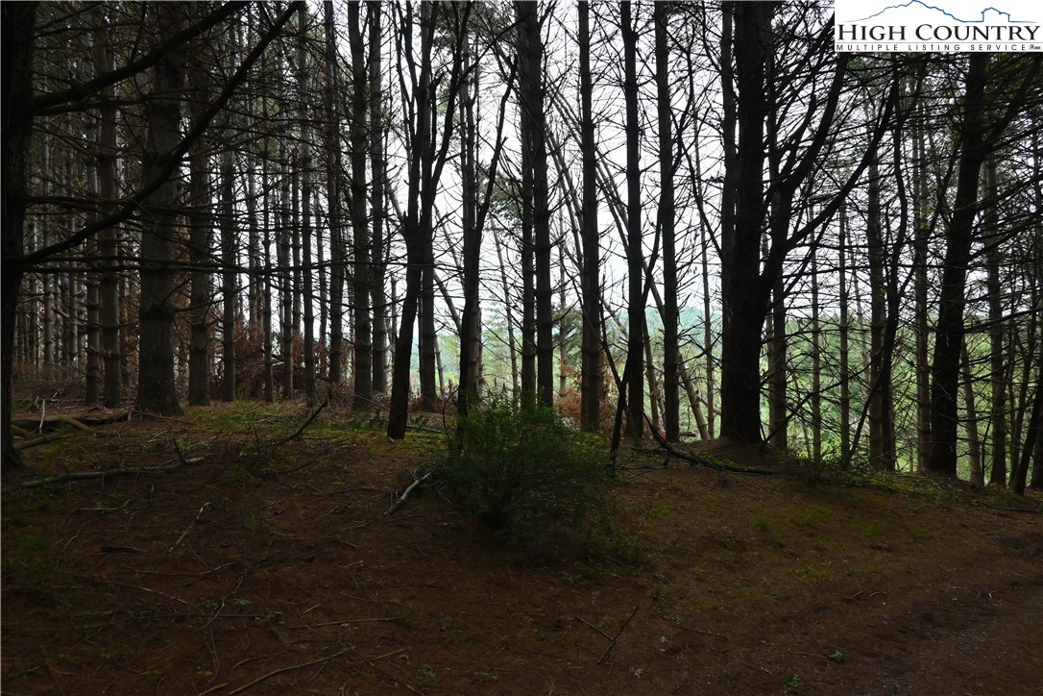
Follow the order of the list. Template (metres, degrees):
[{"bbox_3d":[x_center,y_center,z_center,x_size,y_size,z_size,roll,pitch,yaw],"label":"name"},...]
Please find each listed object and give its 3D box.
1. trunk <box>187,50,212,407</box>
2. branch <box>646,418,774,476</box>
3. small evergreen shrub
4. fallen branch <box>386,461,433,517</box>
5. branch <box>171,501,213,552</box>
[{"bbox_3d":[-5.237,-1.881,11.300,0.350,5.700,0.350,-1,1,0],"label":"trunk"},{"bbox_3d":[2.141,1.152,8.000,1.531,0.220,0.200,20,11,32],"label":"branch"},{"bbox_3d":[0.029,1.047,5.900,1.500,1.270,1.350,-1,1,0],"label":"small evergreen shrub"},{"bbox_3d":[-0.992,1.248,6.200,0.180,0.130,0.758,0,26,28],"label":"fallen branch"},{"bbox_3d":[-2.650,1.434,5.600,0.150,0.080,0.818,-1,11,-4],"label":"branch"}]

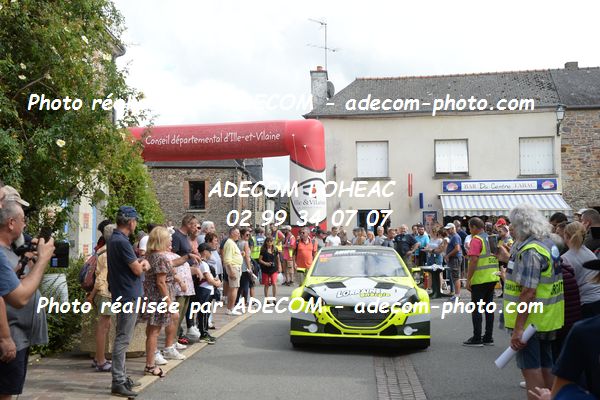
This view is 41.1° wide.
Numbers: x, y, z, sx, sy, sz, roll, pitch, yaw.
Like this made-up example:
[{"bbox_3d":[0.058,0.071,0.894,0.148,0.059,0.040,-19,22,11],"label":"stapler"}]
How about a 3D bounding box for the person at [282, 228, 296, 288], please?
[{"bbox_3d":[-0.305,1.624,23.252,0.380,1.720,0.500,1,-3,-29],"label":"person"}]

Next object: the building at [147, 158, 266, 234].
[{"bbox_3d":[-5.400,0.410,43.037,6.000,6.500,11.000,0,-3,-1],"label":"building"}]

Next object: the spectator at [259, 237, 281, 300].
[{"bbox_3d":[-0.675,1.607,18.241,0.520,1.540,0.340,0,-3,-3],"label":"spectator"}]

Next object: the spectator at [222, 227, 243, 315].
[{"bbox_3d":[-1.297,1.368,15.550,0.420,1.700,0.520,-1,-3,16],"label":"spectator"}]

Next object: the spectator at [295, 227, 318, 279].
[{"bbox_3d":[0.186,1.580,19.745,0.550,1.750,0.360,0,-3,5],"label":"spectator"}]

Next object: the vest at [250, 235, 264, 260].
[{"bbox_3d":[-1.121,1.276,21.866,0.500,0.700,0.320,0,-2,3],"label":"vest"}]

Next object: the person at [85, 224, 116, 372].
[{"bbox_3d":[-2.199,1.072,8.863,0.420,1.620,0.460,0,-2,0],"label":"person"}]

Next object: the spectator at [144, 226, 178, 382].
[{"bbox_3d":[-1.499,1.074,8.562,0.400,1.590,0.470,0,-2,-2],"label":"spectator"}]

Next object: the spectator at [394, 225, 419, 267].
[{"bbox_3d":[2.683,1.485,20.155,0.600,1.740,0.400,0,-2,3],"label":"spectator"}]

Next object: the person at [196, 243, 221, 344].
[{"bbox_3d":[-1.265,1.279,11.056,0.360,1.390,0.420,0,-2,0],"label":"person"}]

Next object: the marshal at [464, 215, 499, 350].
[{"bbox_3d":[2.440,1.091,10.814,0.380,1.745,0.500,-2,-3,34],"label":"marshal"}]

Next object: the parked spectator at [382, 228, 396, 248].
[{"bbox_3d":[2.350,1.612,20.945,0.500,1.750,0.330,2,-3,-27],"label":"parked spectator"}]

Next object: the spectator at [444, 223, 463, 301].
[{"bbox_3d":[3.596,1.448,18.750,0.400,1.770,0.500,1,-3,-21],"label":"spectator"}]

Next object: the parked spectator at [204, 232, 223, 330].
[{"bbox_3d":[-1.350,1.262,12.558,0.310,1.550,0.430,0,-2,9],"label":"parked spectator"}]

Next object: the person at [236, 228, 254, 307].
[{"bbox_3d":[-1.161,1.455,17.148,0.500,1.670,0.330,3,-4,-45],"label":"person"}]

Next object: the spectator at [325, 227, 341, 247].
[{"bbox_3d":[0.941,1.676,22.744,0.500,1.770,0.300,0,-3,-6],"label":"spectator"}]

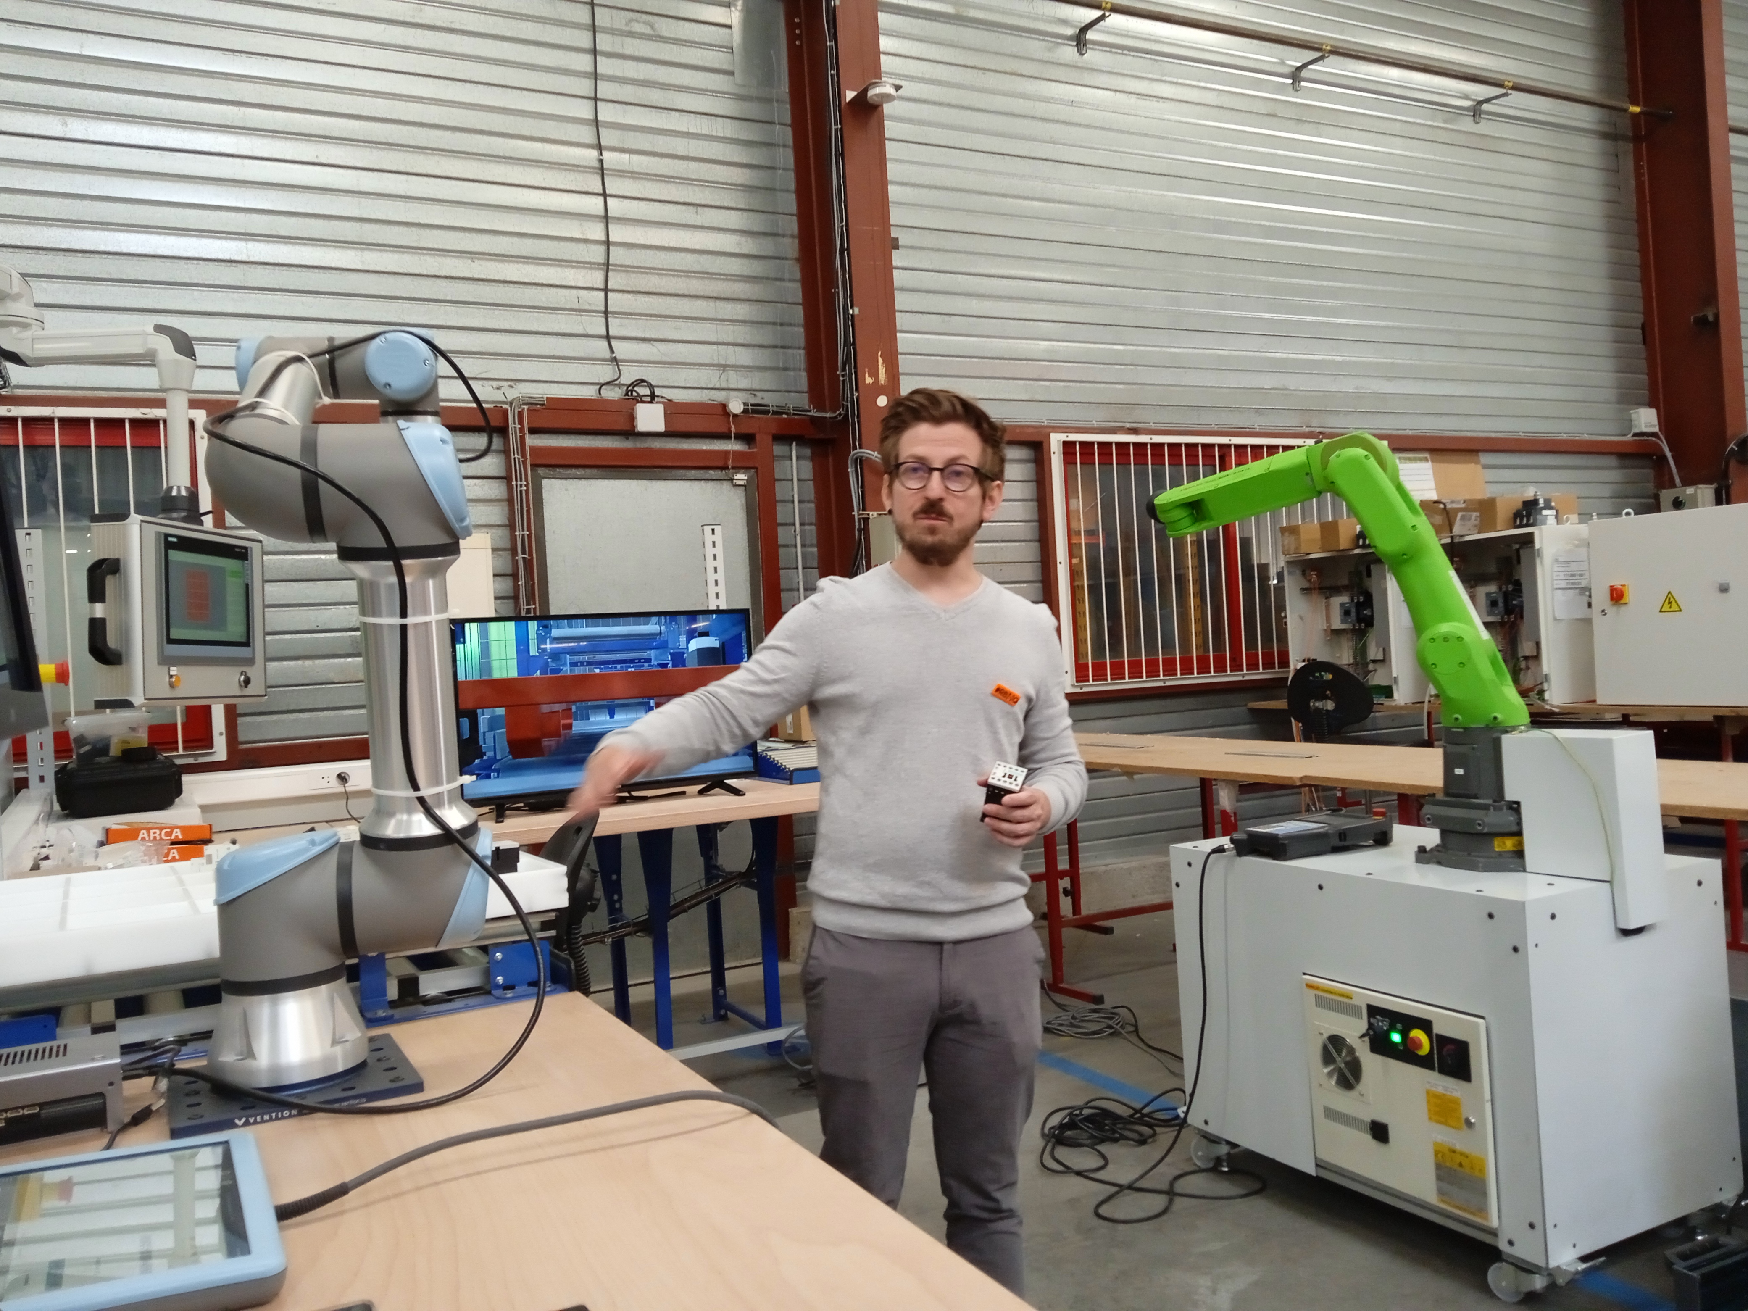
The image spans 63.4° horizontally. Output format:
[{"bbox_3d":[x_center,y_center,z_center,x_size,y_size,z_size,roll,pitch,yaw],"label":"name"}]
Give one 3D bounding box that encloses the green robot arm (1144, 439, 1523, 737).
[{"bbox_3d":[1.017,-0.160,3.167,0.800,0.660,0.200,-3,0,29],"label":"green robot arm"}]

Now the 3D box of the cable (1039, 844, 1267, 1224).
[{"bbox_3d":[0.653,0.871,3.570,0.500,0.810,0.780,-3,0,0],"label":"cable"}]

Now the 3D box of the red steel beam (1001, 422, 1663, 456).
[{"bbox_3d":[2.491,-1.149,7.580,5.100,0.100,0.110,-3,0,-26],"label":"red steel beam"}]

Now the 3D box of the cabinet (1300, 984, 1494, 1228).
[{"bbox_3d":[1.181,0.892,2.958,0.280,0.400,0.470,-3,0,-28],"label":"cabinet"}]

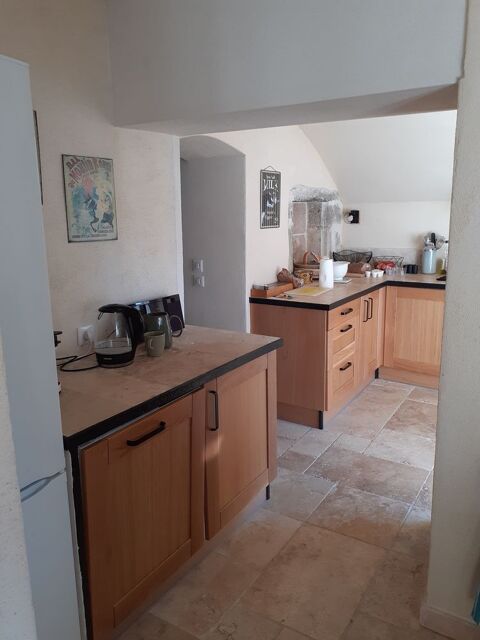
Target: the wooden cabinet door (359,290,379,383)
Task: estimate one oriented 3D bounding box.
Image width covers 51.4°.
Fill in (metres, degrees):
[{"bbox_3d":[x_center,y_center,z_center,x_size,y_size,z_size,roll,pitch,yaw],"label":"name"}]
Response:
[{"bbox_3d":[1.030,0.131,3.997,0.023,0.699,0.429,7,15,33],"label":"wooden cabinet door"}]

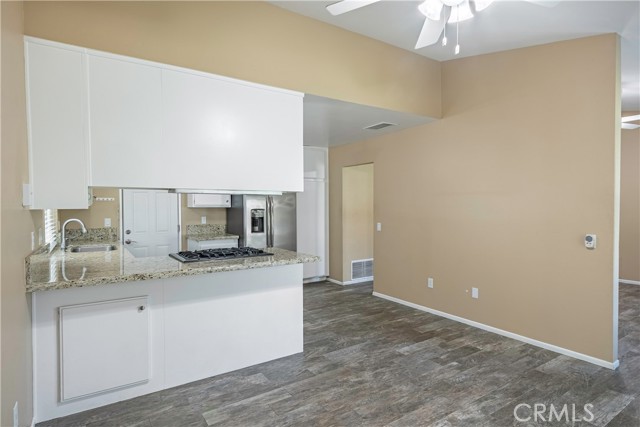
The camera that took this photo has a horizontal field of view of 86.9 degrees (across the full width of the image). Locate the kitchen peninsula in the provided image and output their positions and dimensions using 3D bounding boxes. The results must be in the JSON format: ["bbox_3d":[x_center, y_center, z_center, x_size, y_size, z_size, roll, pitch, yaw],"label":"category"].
[{"bbox_3d":[-1.176,0.878,3.124,2.165,0.903,0.977,-1,1,-33],"label":"kitchen peninsula"}]

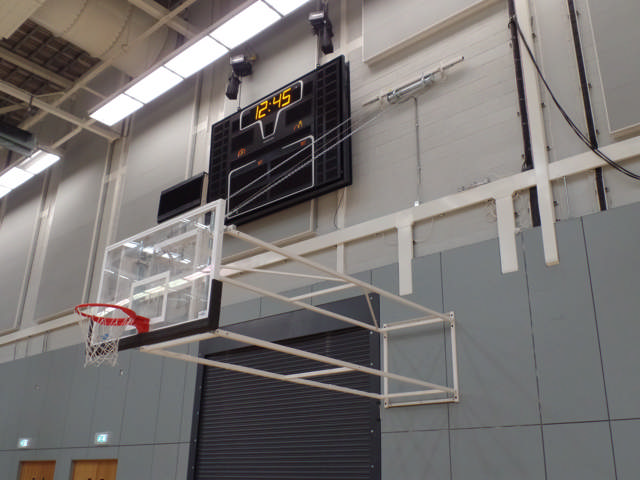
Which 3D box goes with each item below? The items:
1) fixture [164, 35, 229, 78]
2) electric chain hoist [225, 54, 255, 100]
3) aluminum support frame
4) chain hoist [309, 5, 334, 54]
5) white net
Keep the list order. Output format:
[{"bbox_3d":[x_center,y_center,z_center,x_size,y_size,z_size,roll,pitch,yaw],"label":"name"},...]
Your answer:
[{"bbox_3d":[-2.450,-3.660,12.872,1.441,0.120,0.547,-17,-28,39],"label":"fixture"},{"bbox_3d":[-1.510,-3.054,12.165,0.360,0.700,0.360,-17,-28,39],"label":"electric chain hoist"},{"bbox_3d":[0.038,0.962,6.807,1.060,1.090,3.600,-17,-28,39],"label":"aluminum support frame"},{"bbox_3d":[0.017,-3.552,10.891,0.320,0.750,0.320,-17,-28,39],"label":"chain hoist"},{"bbox_3d":[-1.822,0.807,5.436,0.460,0.440,0.460,-17,-28,39],"label":"white net"}]

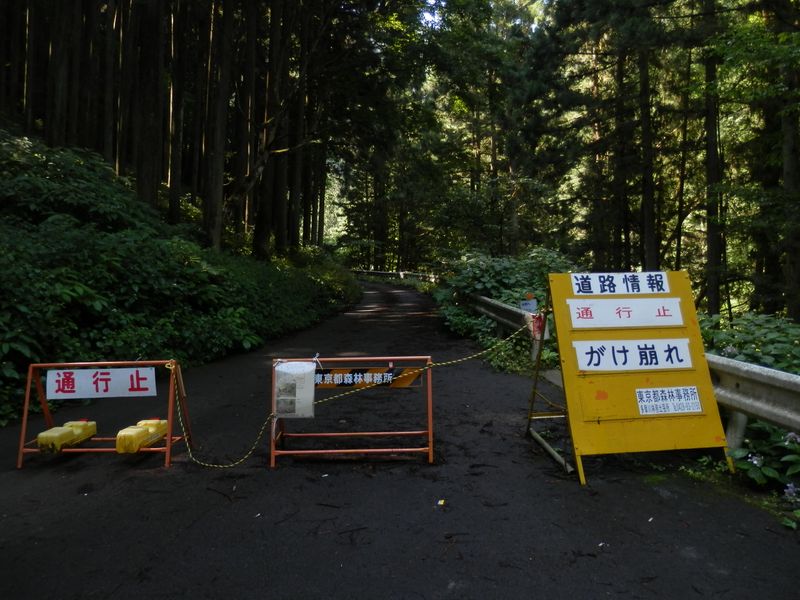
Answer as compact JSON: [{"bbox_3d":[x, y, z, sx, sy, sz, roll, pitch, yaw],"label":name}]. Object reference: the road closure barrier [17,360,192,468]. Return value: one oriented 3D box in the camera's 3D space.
[{"bbox_3d":[-2.323,0.858,4.589,1.210,0.800,0.480,-1,1,3],"label":"road closure barrier"}]

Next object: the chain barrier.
[{"bbox_3d":[-0.344,0.687,4.350,2.800,1.080,0.300,-1,1,1],"label":"chain barrier"}]

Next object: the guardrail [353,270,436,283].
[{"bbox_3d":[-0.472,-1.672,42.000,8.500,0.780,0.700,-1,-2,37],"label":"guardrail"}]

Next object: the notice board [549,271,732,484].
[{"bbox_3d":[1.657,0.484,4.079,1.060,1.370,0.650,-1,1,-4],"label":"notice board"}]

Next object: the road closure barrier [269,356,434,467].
[{"bbox_3d":[-0.356,0.807,4.443,1.210,0.800,0.470,-1,1,2],"label":"road closure barrier"}]

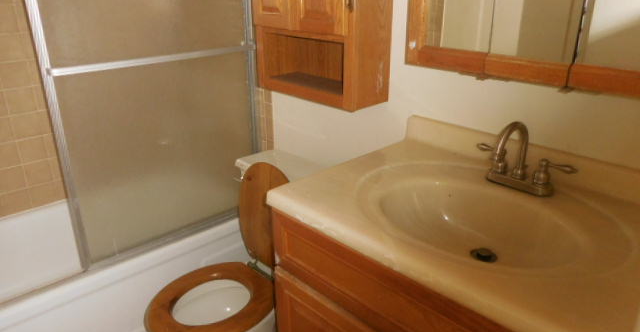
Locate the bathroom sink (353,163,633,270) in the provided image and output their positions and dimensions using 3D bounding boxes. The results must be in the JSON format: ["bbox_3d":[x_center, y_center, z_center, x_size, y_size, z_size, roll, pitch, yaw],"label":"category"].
[{"bbox_3d":[0.334,0.150,1.008,0.440,0.145,0.565,-20,29,-41],"label":"bathroom sink"}]

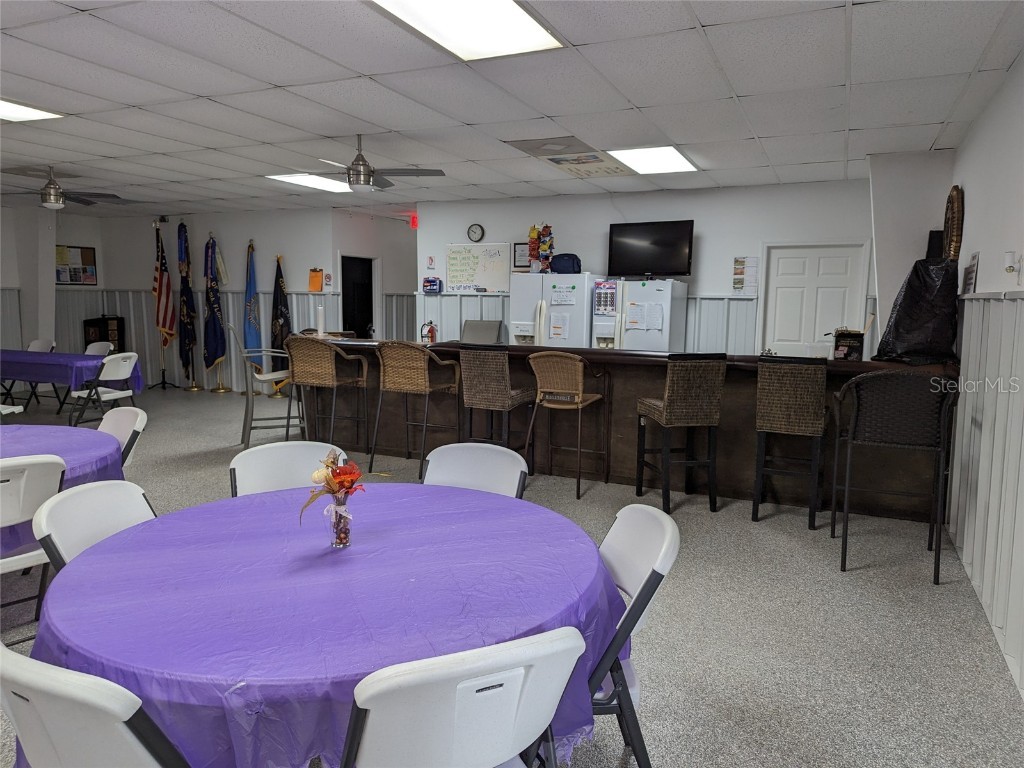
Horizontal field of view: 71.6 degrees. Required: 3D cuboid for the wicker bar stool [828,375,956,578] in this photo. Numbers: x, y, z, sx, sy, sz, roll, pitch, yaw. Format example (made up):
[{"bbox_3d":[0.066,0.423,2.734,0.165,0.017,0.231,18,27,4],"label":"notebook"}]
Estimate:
[{"bbox_3d":[2.115,0.450,3.995,0.600,1.122,0.640,4,8,22],"label":"wicker bar stool"}]

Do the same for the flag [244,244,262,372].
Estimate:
[{"bbox_3d":[-3.723,-1.097,10.227,0.220,1.906,0.170,4,8,24],"label":"flag"}]

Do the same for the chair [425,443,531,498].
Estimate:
[{"bbox_3d":[-0.242,0.707,2.815,0.470,0.840,0.520,3,7,18],"label":"chair"}]

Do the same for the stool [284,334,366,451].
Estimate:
[{"bbox_3d":[-1.625,0.125,6.277,0.560,1.100,0.610,3,7,19],"label":"stool"}]

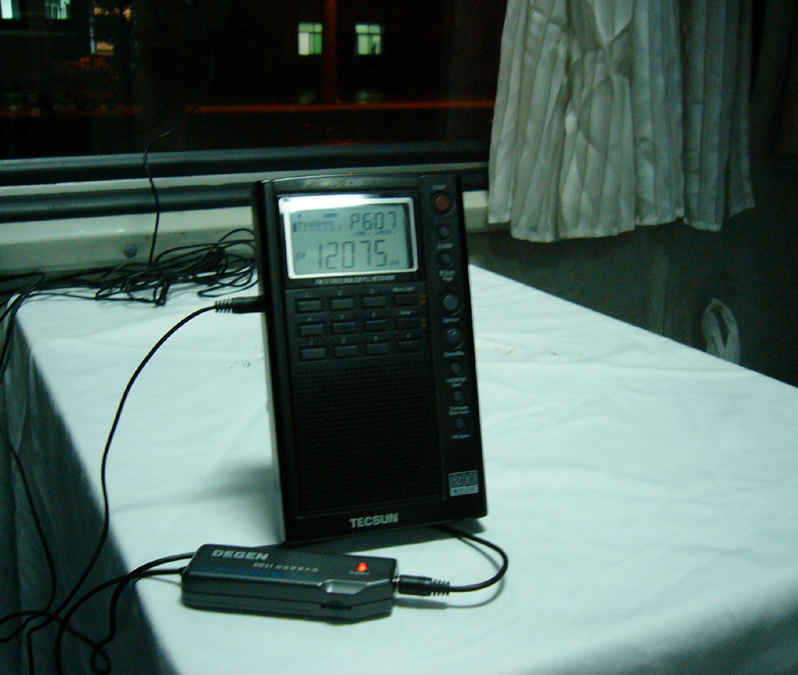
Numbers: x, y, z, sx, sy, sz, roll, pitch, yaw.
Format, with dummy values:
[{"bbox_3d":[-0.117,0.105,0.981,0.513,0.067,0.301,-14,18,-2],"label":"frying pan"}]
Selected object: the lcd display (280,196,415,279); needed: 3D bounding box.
[{"bbox_3d":[-0.018,-0.036,0.332,0.049,0.028,0.005,-4,-1,-19],"label":"lcd display"}]

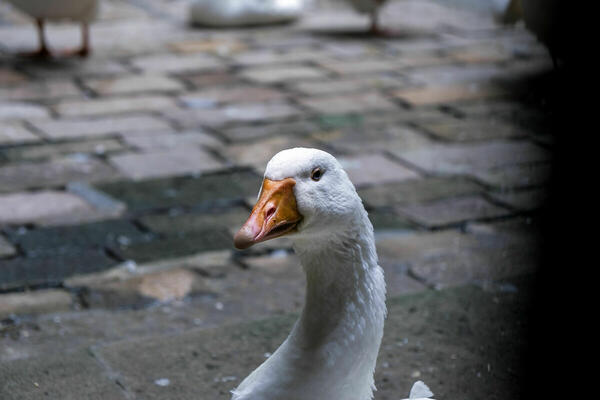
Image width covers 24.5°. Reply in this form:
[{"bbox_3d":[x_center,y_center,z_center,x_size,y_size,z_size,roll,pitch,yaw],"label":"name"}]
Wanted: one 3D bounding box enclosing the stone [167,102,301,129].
[{"bbox_3d":[-0.128,-0.131,2.779,0.251,0.085,0.107,-6,19,-21],"label":"stone"}]

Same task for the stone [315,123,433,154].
[{"bbox_3d":[0.138,-0.076,2.615,0.180,0.085,0.159,-4,18,-15],"label":"stone"}]

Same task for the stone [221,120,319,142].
[{"bbox_3d":[-0.058,-0.091,2.656,0.170,0.085,0.083,-6,19,-20],"label":"stone"}]

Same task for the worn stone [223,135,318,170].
[{"bbox_3d":[-0.032,-0.047,2.517,0.171,0.085,0.153,-7,19,-23],"label":"worn stone"}]

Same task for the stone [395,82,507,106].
[{"bbox_3d":[0.321,-0.186,2.972,0.217,0.085,0.118,-6,19,-20],"label":"stone"}]

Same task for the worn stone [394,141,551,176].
[{"bbox_3d":[0.318,-0.037,2.498,0.258,0.085,0.124,-6,19,-19],"label":"worn stone"}]

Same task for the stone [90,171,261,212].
[{"bbox_3d":[-0.179,0.024,2.286,0.268,0.085,0.168,-6,19,-21],"label":"stone"}]

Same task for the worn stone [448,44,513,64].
[{"bbox_3d":[0.441,-0.312,3.377,0.128,0.085,0.128,-3,18,-12],"label":"worn stone"}]

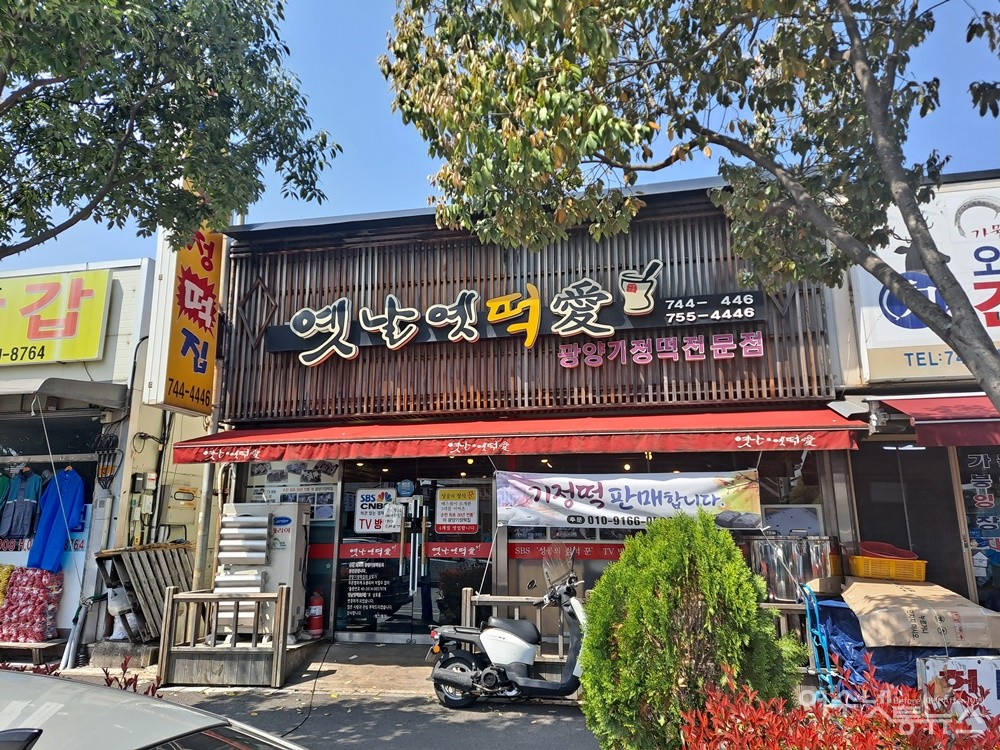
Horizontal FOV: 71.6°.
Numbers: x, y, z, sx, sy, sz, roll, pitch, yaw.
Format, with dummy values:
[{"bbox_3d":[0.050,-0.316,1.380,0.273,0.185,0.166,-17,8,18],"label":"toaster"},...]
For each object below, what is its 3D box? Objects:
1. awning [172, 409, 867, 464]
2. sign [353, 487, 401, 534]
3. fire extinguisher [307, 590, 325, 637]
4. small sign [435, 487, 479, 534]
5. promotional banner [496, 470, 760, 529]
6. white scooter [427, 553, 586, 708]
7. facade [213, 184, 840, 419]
[{"bbox_3d":[-0.076,0.601,6.672,6.321,0.491,1.099,-3,-12,13],"label":"awning"},{"bbox_3d":[-1.325,1.455,7.454,0.523,0.470,0.030,-3,-12,13],"label":"sign"},{"bbox_3d":[-1.967,2.568,7.453,0.160,0.490,0.160,-3,-12,13],"label":"fire extinguisher"},{"bbox_3d":[-0.494,1.545,7.877,0.490,0.505,0.020,-3,-13,12],"label":"small sign"},{"bbox_3d":[1.120,1.125,6.302,2.368,0.515,0.040,-3,-12,13],"label":"promotional banner"},{"bbox_3d":[0.233,2.184,5.883,1.800,1.270,0.700,-4,-12,20],"label":"white scooter"},{"bbox_3d":[-0.004,-0.674,7.403,6.374,2.177,0.275,-3,-12,13],"label":"facade"}]

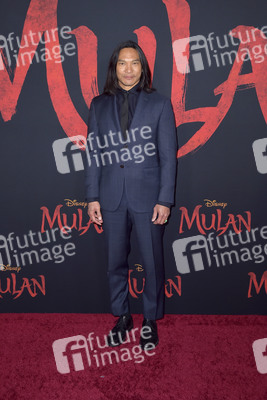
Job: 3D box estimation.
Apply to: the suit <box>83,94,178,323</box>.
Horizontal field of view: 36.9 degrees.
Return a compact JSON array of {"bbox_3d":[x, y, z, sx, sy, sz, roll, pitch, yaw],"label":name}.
[{"bbox_3d":[-0.013,0.036,2.370,0.530,1.360,0.290,2,8,11],"label":"suit"}]

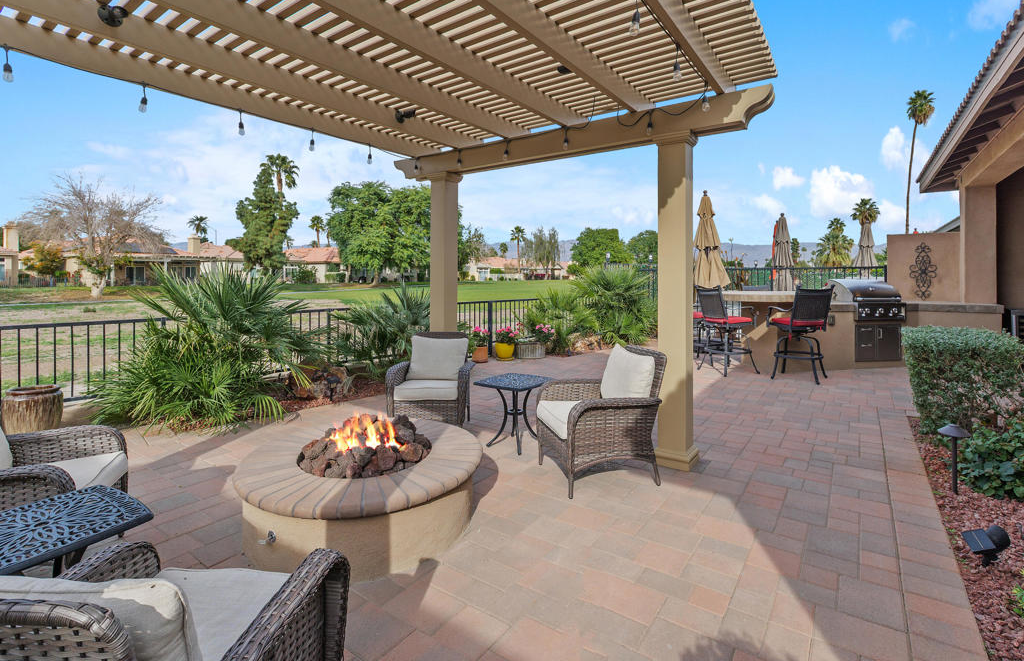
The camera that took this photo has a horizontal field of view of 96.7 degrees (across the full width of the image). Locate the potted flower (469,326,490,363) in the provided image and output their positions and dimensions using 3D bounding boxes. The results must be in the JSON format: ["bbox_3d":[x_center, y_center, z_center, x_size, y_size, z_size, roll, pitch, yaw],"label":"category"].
[{"bbox_3d":[-0.470,0.189,6.800,0.320,0.560,0.320,0,4,0],"label":"potted flower"}]

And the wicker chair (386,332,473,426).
[{"bbox_3d":[-0.690,0.468,3.970,0.680,0.860,0.740,0,4,5],"label":"wicker chair"}]

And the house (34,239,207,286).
[{"bbox_3d":[-43.200,-7.620,51.000,15.500,5.200,12.000,-3,5,-29],"label":"house"}]

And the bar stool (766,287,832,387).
[{"bbox_3d":[3.700,0.030,5.850,0.580,1.200,0.620,0,5,-5],"label":"bar stool"}]

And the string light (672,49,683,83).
[{"bbox_3d":[0.873,-1.403,2.400,0.052,0.178,0.052,0,5,0],"label":"string light"}]

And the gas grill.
[{"bbox_3d":[5.130,-0.193,6.650,0.820,1.170,0.620,-1,4,-8],"label":"gas grill"}]

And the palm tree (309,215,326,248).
[{"bbox_3d":[-40.601,-17.535,95.000,3.600,13.000,3.600,0,5,0],"label":"palm tree"}]

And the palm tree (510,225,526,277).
[{"bbox_3d":[1.257,-14.889,88.000,3.000,10.600,3.000,0,4,0],"label":"palm tree"}]

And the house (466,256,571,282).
[{"bbox_3d":[1.184,-13.351,98.000,22.000,5.400,13.000,-1,5,-15],"label":"house"}]

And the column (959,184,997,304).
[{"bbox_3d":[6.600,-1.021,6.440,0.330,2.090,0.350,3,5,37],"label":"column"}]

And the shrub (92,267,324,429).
[{"bbox_3d":[-3.169,0.068,4.761,2.150,1.400,1.750,-3,6,-30],"label":"shrub"}]

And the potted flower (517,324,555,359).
[{"bbox_3d":[0.387,0.145,7.477,0.600,0.560,0.450,0,5,0],"label":"potted flower"}]

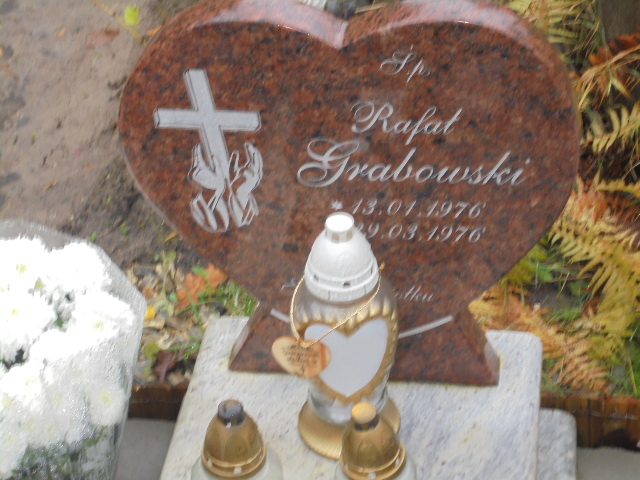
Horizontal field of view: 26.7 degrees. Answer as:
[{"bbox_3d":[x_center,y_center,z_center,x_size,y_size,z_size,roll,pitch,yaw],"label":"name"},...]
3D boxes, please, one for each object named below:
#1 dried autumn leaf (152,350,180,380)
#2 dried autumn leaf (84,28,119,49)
[{"bbox_3d":[-0.220,0.177,1.897,0.035,0.020,0.058,14,44,21],"label":"dried autumn leaf"},{"bbox_3d":[-0.417,-0.384,2.574,0.052,0.012,0.076,11,43,18],"label":"dried autumn leaf"}]

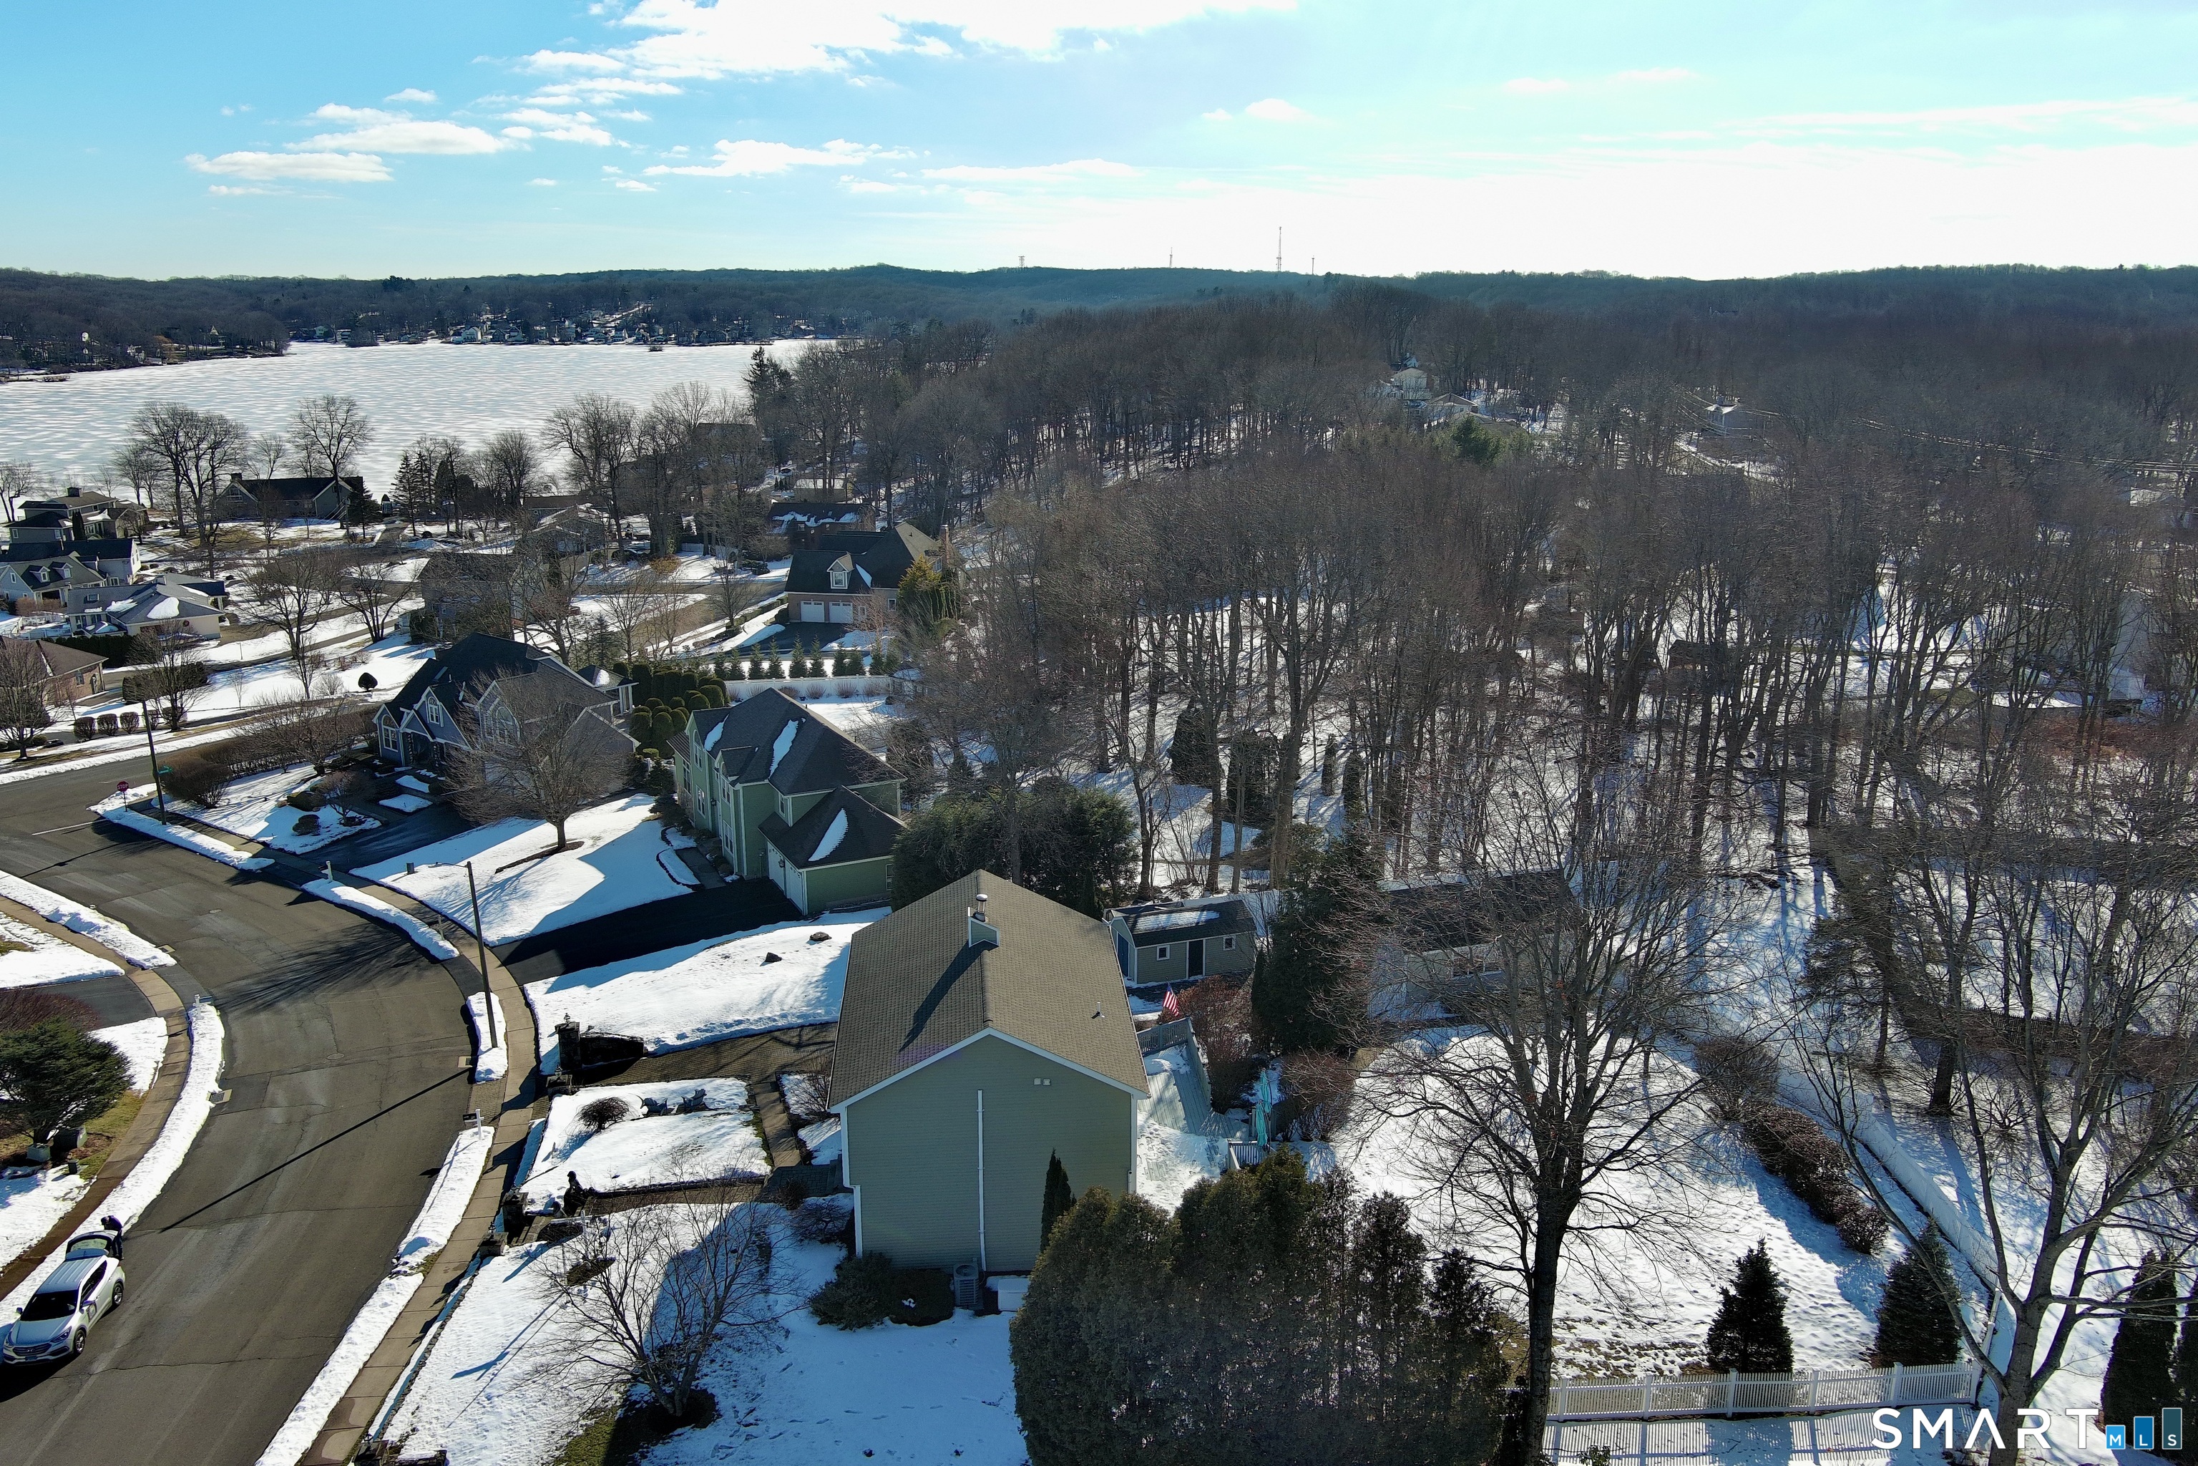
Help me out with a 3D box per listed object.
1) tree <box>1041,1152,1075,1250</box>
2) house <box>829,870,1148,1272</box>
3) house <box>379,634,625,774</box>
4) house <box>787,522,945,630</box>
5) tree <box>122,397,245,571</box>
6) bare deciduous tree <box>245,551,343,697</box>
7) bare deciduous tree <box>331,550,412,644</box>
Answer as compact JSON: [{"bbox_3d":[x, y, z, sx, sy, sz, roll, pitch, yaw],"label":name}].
[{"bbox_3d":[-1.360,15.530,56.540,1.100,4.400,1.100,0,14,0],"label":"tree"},{"bbox_3d":[-4.010,11.084,63.131,9.964,9.100,15.197,-1,14,-5],"label":"house"},{"bbox_3d":[-42.480,-2.340,127.110,16.000,8.800,12.500,12,19,41],"label":"house"},{"bbox_3d":[-24.530,-17.340,192.810,15.000,9.000,13.000,3,14,13],"label":"house"},{"bbox_3d":[-126.490,-34.600,244.260,16.000,20.500,16.000,0,14,0],"label":"tree"},{"bbox_3d":[-73.690,-11.490,161.180,8.400,11.000,8.400,0,14,0],"label":"bare deciduous tree"},{"bbox_3d":[-71.150,-13.200,172.540,7.200,8.800,7.200,0,14,0],"label":"bare deciduous tree"}]

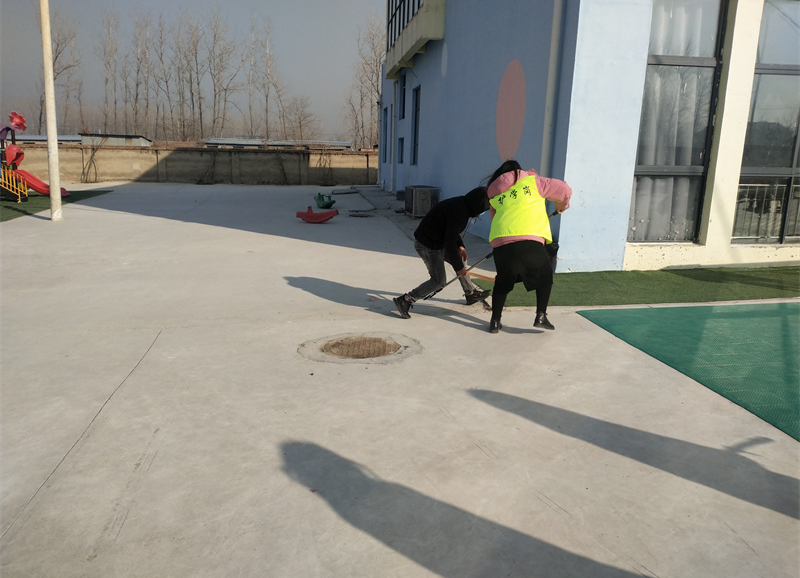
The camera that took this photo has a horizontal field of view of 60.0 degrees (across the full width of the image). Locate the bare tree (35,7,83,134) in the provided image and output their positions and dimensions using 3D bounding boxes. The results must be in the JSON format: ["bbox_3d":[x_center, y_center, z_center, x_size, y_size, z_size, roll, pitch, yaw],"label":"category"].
[{"bbox_3d":[-27.518,-16.651,56.674,3.924,12.315,3.924,-3,12,-25],"label":"bare tree"}]

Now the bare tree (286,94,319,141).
[{"bbox_3d":[-8.842,-14.331,62.805,2.899,6.529,2.899,0,11,-8],"label":"bare tree"}]

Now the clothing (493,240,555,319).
[{"bbox_3d":[1.057,-0.094,6.167,0.540,0.710,0.370,0,11,-11],"label":"clothing"}]

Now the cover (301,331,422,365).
[{"bbox_3d":[-0.316,0.474,5.550,0.950,0.040,0.950,0,11,-8],"label":"cover"}]

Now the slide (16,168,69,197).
[{"bbox_3d":[-10.488,-3.142,20.199,1.800,0.820,0.650,2,11,4],"label":"slide"}]

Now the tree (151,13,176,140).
[{"bbox_3d":[-20.107,-17.081,59.592,2.235,12.483,2.235,-2,12,-18],"label":"tree"}]

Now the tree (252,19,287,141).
[{"bbox_3d":[-11.585,-17.329,61.754,3.028,12.650,3.028,0,11,-11],"label":"tree"}]

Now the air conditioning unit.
[{"bbox_3d":[0.598,-2.132,16.979,0.620,0.740,0.920,0,11,-8],"label":"air conditioning unit"}]

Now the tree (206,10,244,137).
[{"bbox_3d":[-15.211,-17.565,60.917,3.339,13.216,3.339,-1,11,-14],"label":"tree"}]

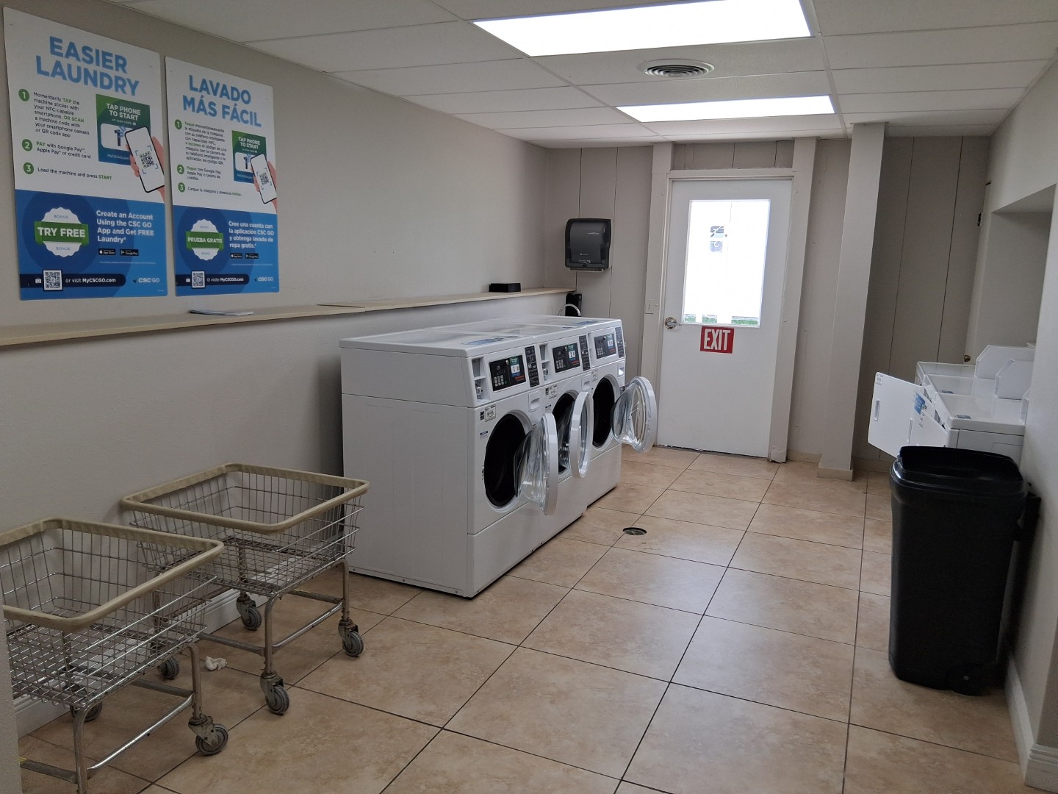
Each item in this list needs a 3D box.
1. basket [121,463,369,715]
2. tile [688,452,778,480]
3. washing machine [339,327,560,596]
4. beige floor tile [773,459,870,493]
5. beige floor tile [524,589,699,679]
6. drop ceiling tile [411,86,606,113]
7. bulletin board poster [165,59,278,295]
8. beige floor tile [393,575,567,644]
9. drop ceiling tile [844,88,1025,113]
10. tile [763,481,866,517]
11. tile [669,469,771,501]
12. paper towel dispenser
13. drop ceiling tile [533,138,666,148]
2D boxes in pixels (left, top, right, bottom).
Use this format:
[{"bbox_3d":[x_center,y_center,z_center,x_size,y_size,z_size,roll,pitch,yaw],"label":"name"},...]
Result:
[{"bbox_3d":[-0.985,0.653,2.838,0.660,0.655,0.540,6,11,23],"label":"basket"},{"bbox_3d":[1.546,0.509,5.920,0.592,0.010,0.592,6,11,23],"label":"tile"},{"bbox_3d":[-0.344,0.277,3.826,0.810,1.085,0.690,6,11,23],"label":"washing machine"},{"bbox_3d":[2.132,0.568,5.781,0.603,0.010,0.603,6,11,23],"label":"beige floor tile"},{"bbox_3d":[0.354,0.954,3.230,0.592,0.010,0.592,6,11,23],"label":"beige floor tile"},{"bbox_3d":[-0.135,-1.702,4.564,1.057,0.016,0.605,6,11,23],"label":"drop ceiling tile"},{"bbox_3d":[-1.282,-0.897,3.385,0.012,0.914,0.606,6,11,23],"label":"bulletin board poster"},{"bbox_3d":[-0.193,0.904,3.498,0.600,0.010,0.600,6,11,23],"label":"beige floor tile"},{"bbox_3d":[2.117,-1.580,4.244,0.870,0.016,0.600,6,11,23],"label":"drop ceiling tile"},{"bbox_3d":[1.889,0.661,5.237,0.603,0.010,0.603,6,11,23],"label":"tile"},{"bbox_3d":[1.307,0.598,5.382,0.592,0.010,0.592,6,11,23],"label":"tile"},{"bbox_3d":[0.462,-1.209,6.344,0.320,0.410,0.220,6,11,23],"label":"paper towel dispenser"},{"bbox_3d":[0.565,-1.970,6.149,1.064,0.016,0.422,6,11,23],"label":"drop ceiling tile"}]

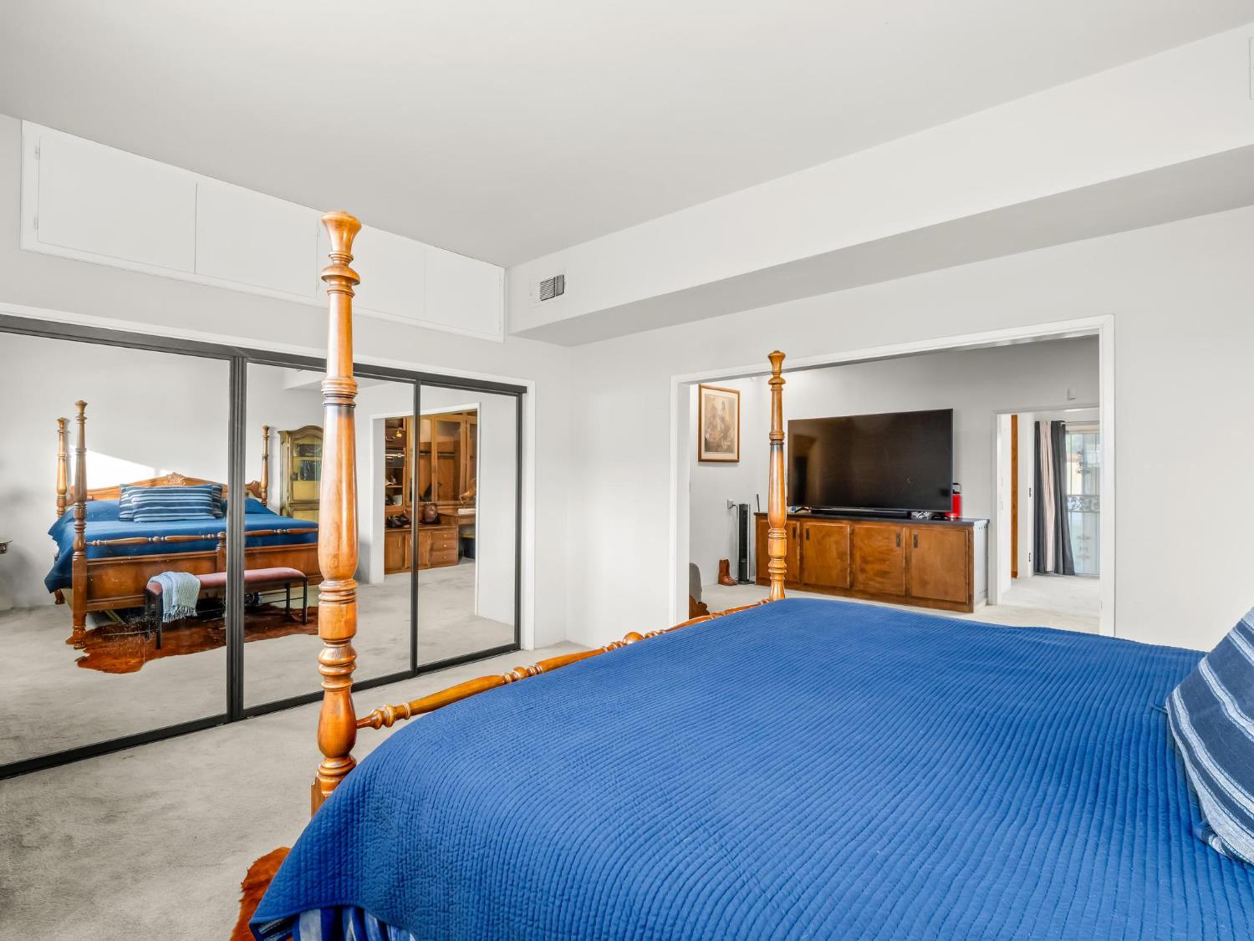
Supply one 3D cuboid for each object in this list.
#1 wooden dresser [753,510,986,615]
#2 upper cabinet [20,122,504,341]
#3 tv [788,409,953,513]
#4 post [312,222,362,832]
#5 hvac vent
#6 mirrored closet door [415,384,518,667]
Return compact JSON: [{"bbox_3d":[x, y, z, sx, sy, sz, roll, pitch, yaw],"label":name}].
[{"bbox_3d":[2.762,0.998,6.851,2.423,0.912,0.590,-1,-1,39],"label":"wooden dresser"},{"bbox_3d":[-1.976,-1.285,3.678,0.400,0.586,2.574,-1,-1,44],"label":"upper cabinet"},{"bbox_3d":[2.801,-0.098,6.840,1.857,1.100,0.070,-1,-1,39],"label":"tv"},{"bbox_3d":[-0.646,0.401,1.292,0.094,1.960,0.094,-1,-1,44],"label":"post"},{"bbox_3d":[-0.553,-1.318,4.194,0.315,0.162,0.030,-1,-1,40],"label":"hvac vent"},{"bbox_3d":[-1.151,0.401,4.290,0.035,2.011,0.870,-1,-1,44],"label":"mirrored closet door"}]

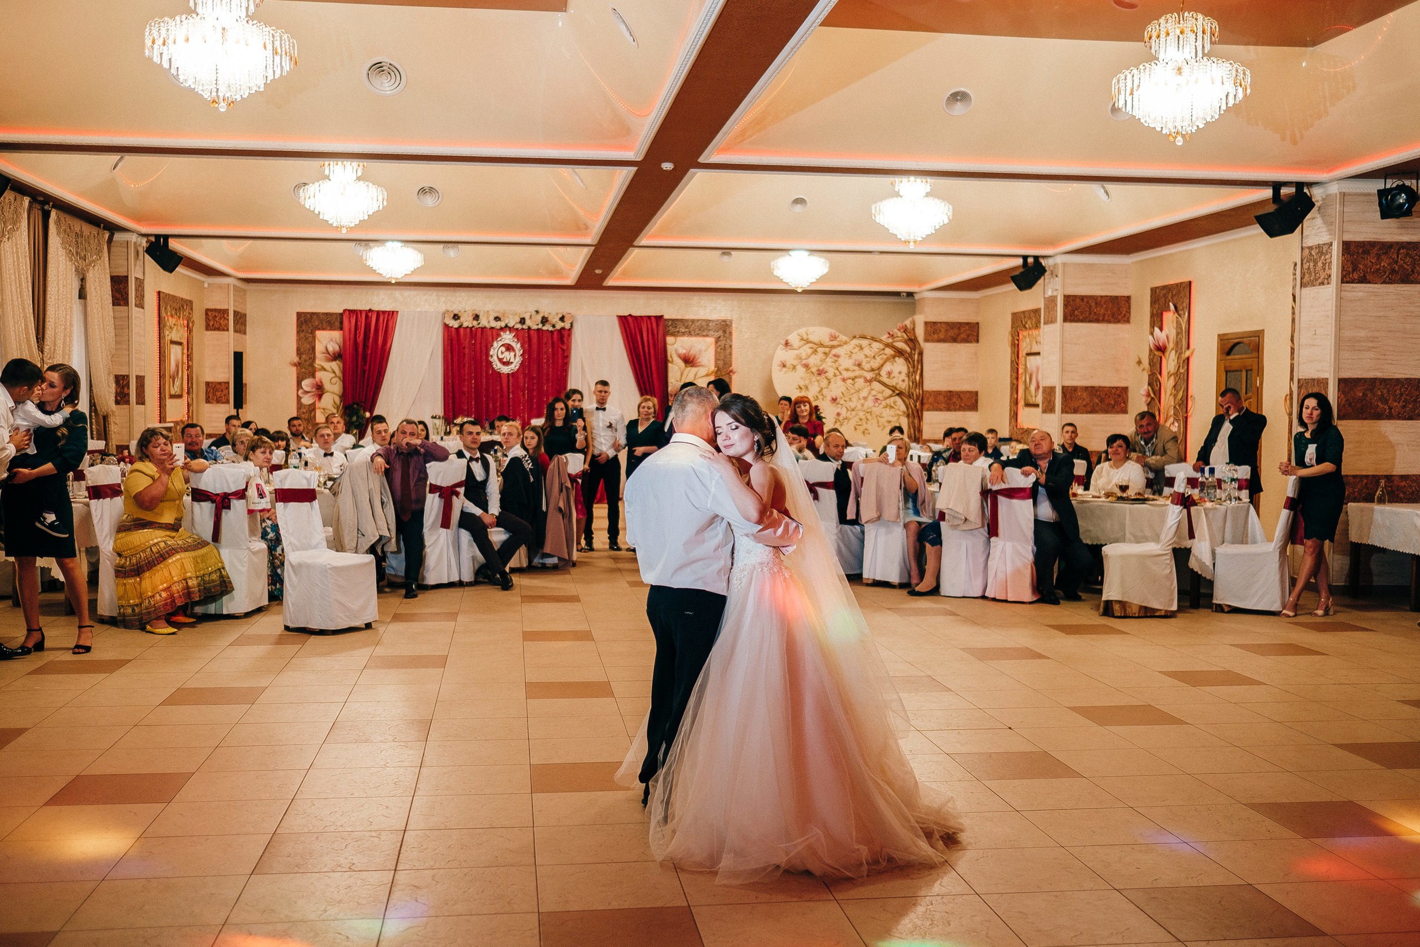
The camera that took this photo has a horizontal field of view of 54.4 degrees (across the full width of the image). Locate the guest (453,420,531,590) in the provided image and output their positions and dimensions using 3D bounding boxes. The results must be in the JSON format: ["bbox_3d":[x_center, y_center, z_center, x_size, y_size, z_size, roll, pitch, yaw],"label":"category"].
[{"bbox_3d":[-1.851,0.238,11.600,0.530,1.350,0.730,-1,3,-37],"label":"guest"}]

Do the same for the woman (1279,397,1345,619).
[{"bbox_3d":[4.460,0.226,10.219,0.460,1.650,0.380,2,3,25],"label":"woman"}]

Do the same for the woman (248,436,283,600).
[{"bbox_3d":[-3.463,0.325,10.669,0.470,1.220,0.660,-1,3,-30],"label":"woman"}]

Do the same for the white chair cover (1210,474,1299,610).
[{"bbox_3d":[4.203,0.541,10.569,0.580,1.040,0.450,2,3,26],"label":"white chair cover"}]

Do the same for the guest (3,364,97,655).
[{"bbox_3d":[-3.996,0.208,8.321,0.500,1.732,0.420,2,3,27],"label":"guest"}]

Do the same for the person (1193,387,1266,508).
[{"bbox_3d":[4.679,0.086,12.400,0.580,1.730,0.450,3,4,40],"label":"person"}]

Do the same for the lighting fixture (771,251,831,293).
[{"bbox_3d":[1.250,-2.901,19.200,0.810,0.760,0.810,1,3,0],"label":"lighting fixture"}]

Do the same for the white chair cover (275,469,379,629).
[{"bbox_3d":[-2.534,0.504,9.114,0.520,1.040,0.420,2,3,31],"label":"white chair cover"}]

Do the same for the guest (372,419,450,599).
[{"bbox_3d":[-2.352,0.247,10.895,0.640,1.380,0.680,0,3,-9],"label":"guest"}]

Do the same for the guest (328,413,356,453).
[{"bbox_3d":[-3.964,0.073,14.700,0.520,1.377,0.700,0,3,-12],"label":"guest"}]

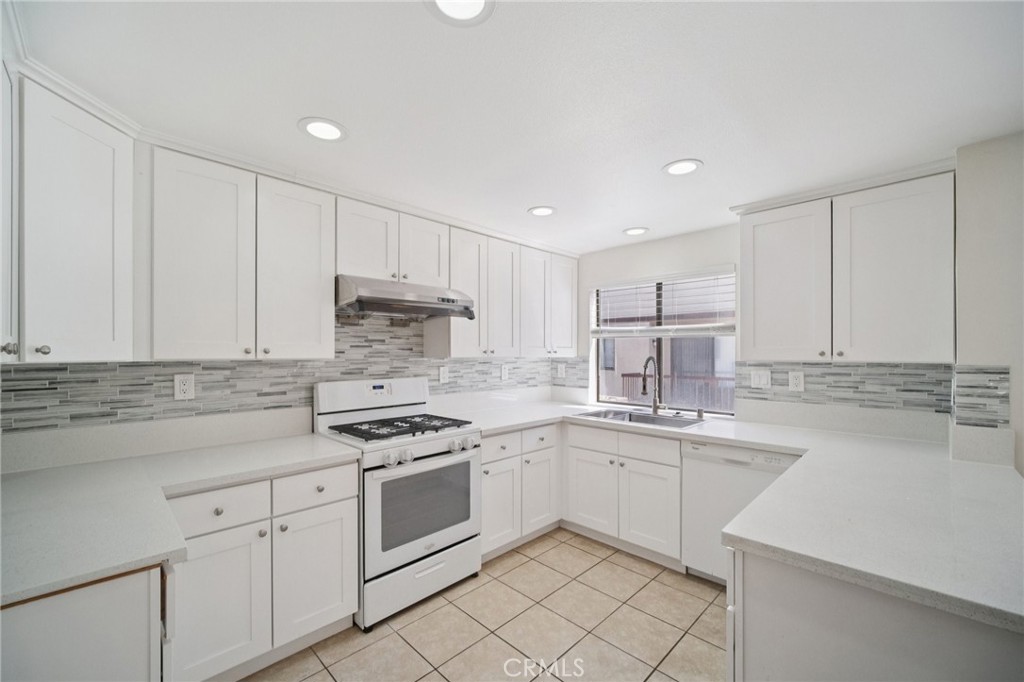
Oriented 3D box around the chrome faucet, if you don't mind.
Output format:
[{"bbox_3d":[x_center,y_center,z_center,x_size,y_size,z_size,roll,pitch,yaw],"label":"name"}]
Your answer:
[{"bbox_3d":[1.109,0.362,3.173,0.255,0.475,0.120,2,-3,-45],"label":"chrome faucet"}]

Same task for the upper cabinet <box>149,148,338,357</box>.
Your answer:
[{"bbox_3d":[-1.339,-0.354,2.021,0.320,0.900,0.752,-2,-3,45],"label":"upper cabinet"}]

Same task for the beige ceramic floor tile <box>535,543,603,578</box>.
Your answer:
[{"bbox_3d":[0.392,1.494,2.719,0.336,0.010,0.336,2,-3,-45],"label":"beige ceramic floor tile"}]

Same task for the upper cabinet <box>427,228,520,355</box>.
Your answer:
[{"bbox_3d":[-0.293,-0.336,3.165,0.710,0.938,0.328,2,-3,-45],"label":"upper cabinet"}]

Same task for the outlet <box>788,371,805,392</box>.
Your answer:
[{"bbox_3d":[1.832,0.262,2.562,0.010,0.122,0.078,1,-2,-45],"label":"outlet"}]

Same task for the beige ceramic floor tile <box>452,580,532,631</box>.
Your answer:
[{"bbox_3d":[-0.095,1.466,2.222,0.338,0.010,0.334,-2,-3,45],"label":"beige ceramic floor tile"}]

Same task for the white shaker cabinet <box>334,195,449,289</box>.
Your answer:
[{"bbox_3d":[-0.802,-0.574,2.558,0.320,0.431,0.762,-2,-3,45],"label":"white shaker cabinet"}]

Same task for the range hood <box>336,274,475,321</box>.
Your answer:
[{"bbox_3d":[-0.706,-0.250,2.462,0.562,0.225,0.757,-2,-3,45],"label":"range hood"}]

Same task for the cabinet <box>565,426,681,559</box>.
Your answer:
[{"bbox_3d":[0.942,1.034,2.996,0.910,0.792,0.609,-2,-3,45],"label":"cabinet"}]

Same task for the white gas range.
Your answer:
[{"bbox_3d":[-0.687,0.876,2.458,0.760,1.205,0.675,2,-3,-45],"label":"white gas range"}]

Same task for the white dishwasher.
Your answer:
[{"bbox_3d":[1.458,1.040,2.427,0.600,0.850,0.605,1,-2,-45],"label":"white dishwasher"}]

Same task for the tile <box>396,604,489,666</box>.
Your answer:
[{"bbox_3d":[-0.334,1.454,1.983,0.338,0.010,0.334,-2,-3,45],"label":"tile"}]

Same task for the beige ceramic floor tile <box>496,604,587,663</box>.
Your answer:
[{"bbox_3d":[0.149,1.466,1.994,0.336,0.010,0.336,2,-3,-45],"label":"beige ceramic floor tile"}]

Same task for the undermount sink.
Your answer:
[{"bbox_3d":[0.970,0.709,3.076,0.460,0.205,0.830,2,-3,-45],"label":"undermount sink"}]

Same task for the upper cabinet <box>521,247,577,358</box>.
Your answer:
[{"bbox_3d":[0.231,-0.310,3.592,0.320,0.924,0.770,-2,-3,45],"label":"upper cabinet"}]

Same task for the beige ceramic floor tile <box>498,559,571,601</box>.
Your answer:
[{"bbox_3d":[0.143,1.476,2.458,0.333,0.010,0.333,1,-2,-45],"label":"beige ceramic floor tile"}]

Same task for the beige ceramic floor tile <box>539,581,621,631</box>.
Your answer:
[{"bbox_3d":[0.388,1.467,2.218,0.333,0.010,0.333,1,-2,-45],"label":"beige ceramic floor tile"}]

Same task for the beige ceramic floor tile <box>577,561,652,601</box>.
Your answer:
[{"bbox_3d":[0.628,1.476,2.454,0.333,0.010,0.333,1,-2,-45],"label":"beige ceramic floor tile"}]

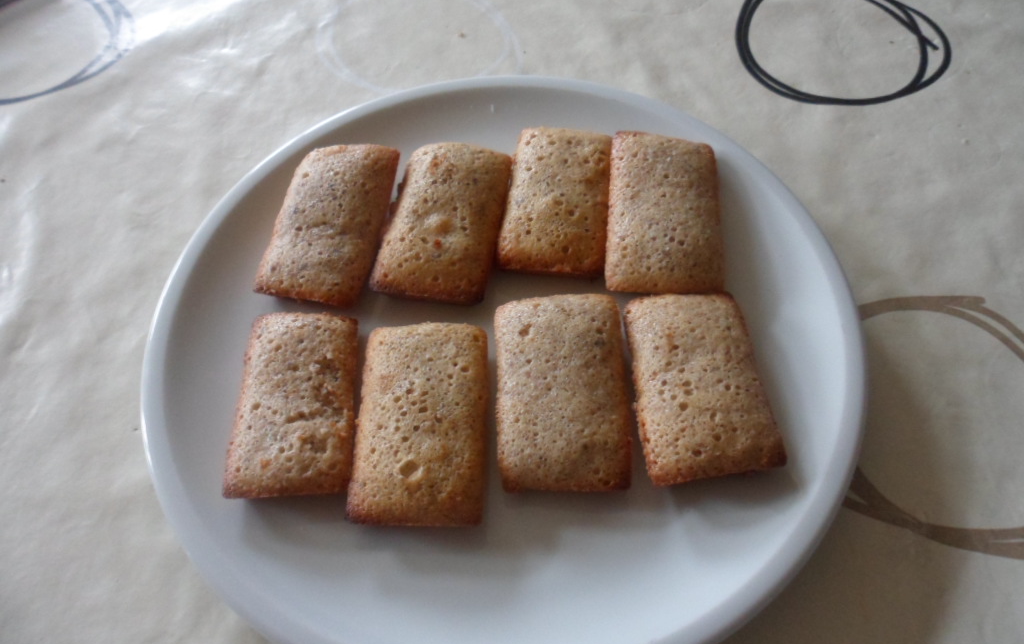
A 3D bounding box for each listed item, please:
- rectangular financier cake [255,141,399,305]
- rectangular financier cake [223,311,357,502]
[{"bbox_3d":[-0.080,-0.043,0.337,0.044,0.016,0.082,6,59,3],"label":"rectangular financier cake"},{"bbox_3d":[-0.080,0.031,0.291,0.044,0.017,0.075,-3,59,1],"label":"rectangular financier cake"}]

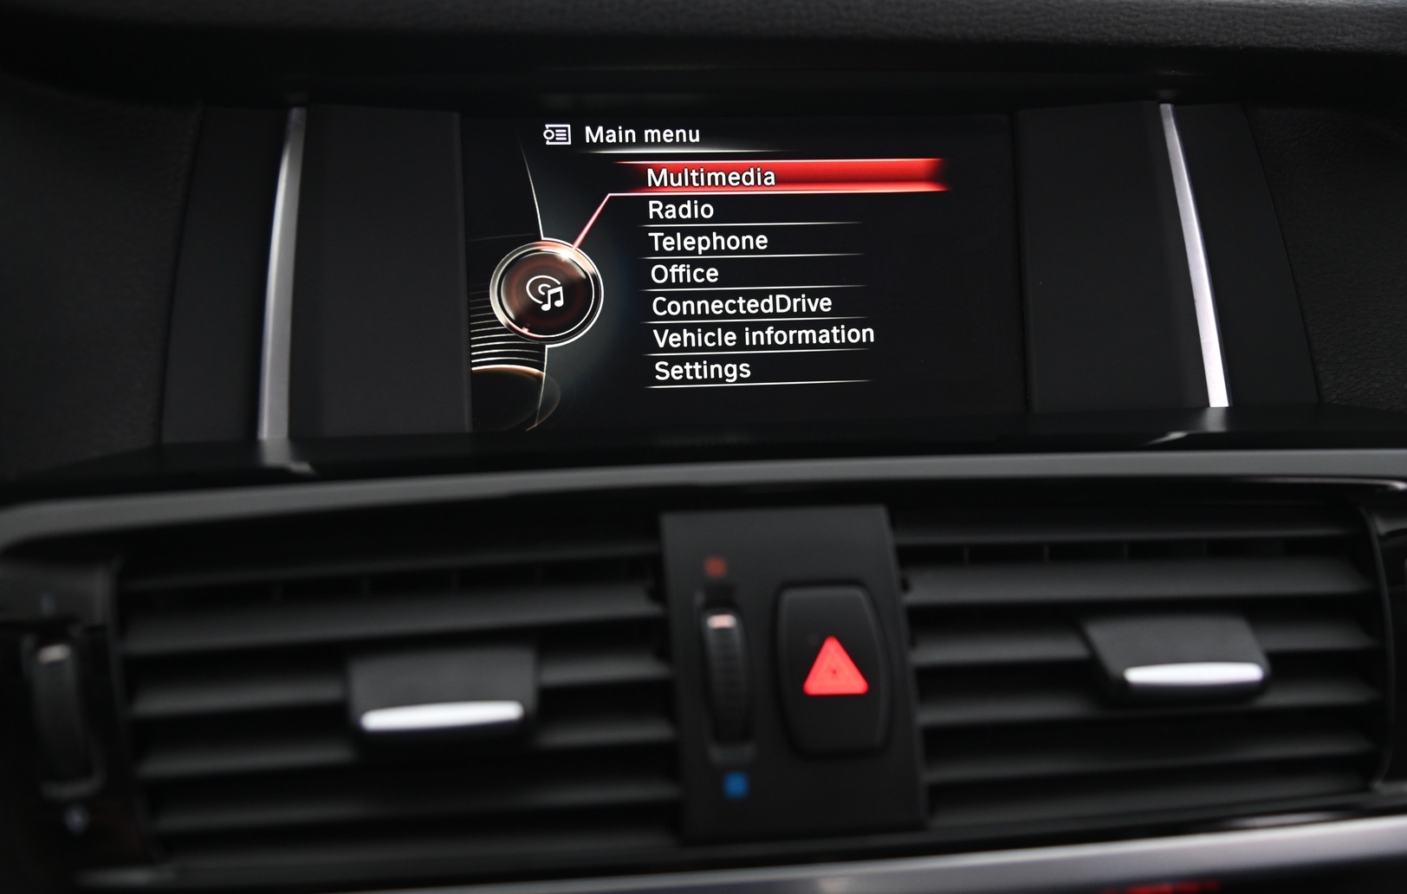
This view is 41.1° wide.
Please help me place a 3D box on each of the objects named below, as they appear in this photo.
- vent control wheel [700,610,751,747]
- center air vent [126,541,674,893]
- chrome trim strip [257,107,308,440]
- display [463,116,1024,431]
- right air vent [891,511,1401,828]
[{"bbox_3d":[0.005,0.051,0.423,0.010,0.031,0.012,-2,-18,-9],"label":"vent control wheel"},{"bbox_3d":[-0.067,0.060,0.421,0.120,0.073,0.035,-2,-18,-9],"label":"center air vent"},{"bbox_3d":[-0.103,-0.043,0.460,0.009,0.082,0.007,4,-5,-9],"label":"chrome trim strip"},{"bbox_3d":[0.011,-0.045,0.487,0.145,0.081,0.014,-2,-4,-9],"label":"display"},{"bbox_3d":[0.102,0.054,0.450,0.119,0.075,0.035,-2,-18,-9],"label":"right air vent"}]

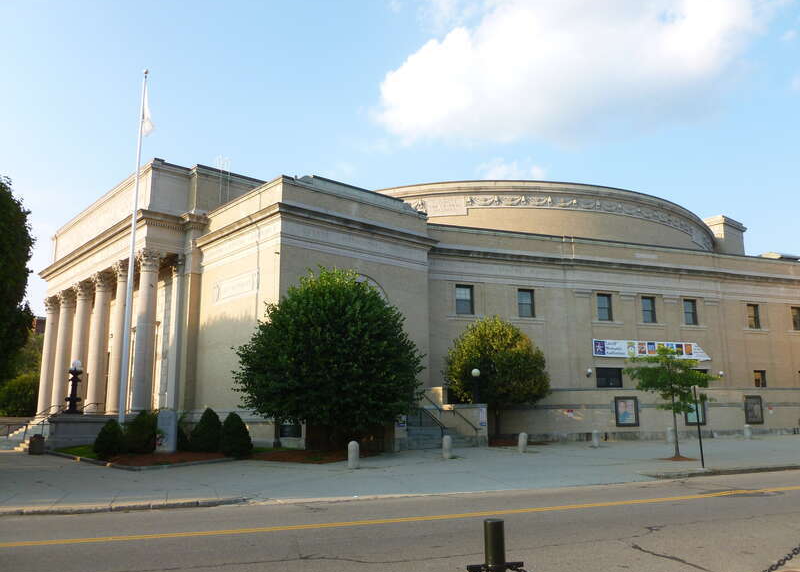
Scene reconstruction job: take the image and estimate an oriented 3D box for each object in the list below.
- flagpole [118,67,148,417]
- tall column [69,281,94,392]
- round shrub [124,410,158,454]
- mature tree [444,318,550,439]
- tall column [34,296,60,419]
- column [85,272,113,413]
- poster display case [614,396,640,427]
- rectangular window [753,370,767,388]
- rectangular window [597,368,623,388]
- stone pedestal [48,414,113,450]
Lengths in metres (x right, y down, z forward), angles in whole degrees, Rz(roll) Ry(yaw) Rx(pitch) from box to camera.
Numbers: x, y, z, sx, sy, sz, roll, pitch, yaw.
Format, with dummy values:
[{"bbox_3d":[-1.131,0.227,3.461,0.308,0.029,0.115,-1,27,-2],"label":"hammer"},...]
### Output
[{"bbox_3d":[-10.590,-1.408,25.787,0.260,15.800,0.260,-1,-11,0],"label":"flagpole"},{"bbox_3d":[-19.934,3.831,40.326,1.165,8.219,1.165,9,-15,-41],"label":"tall column"},{"bbox_3d":[-11.313,6.406,28.322,1.489,1.880,1.489,3,-12,-20],"label":"round shrub"},{"bbox_3d":[5.486,5.231,36.373,5.960,7.107,5.960,-1,-12,0],"label":"mature tree"},{"bbox_3d":[-22.979,4.634,42.357,0.980,7.630,0.980,9,-15,-41],"label":"tall column"},{"bbox_3d":[-16.300,3.115,35.098,0.980,7.630,0.980,9,-15,-41],"label":"column"},{"bbox_3d":[14.478,8.033,41.254,1.790,1.876,0.150,4,-12,-21],"label":"poster display case"},{"bbox_3d":[25.735,6.650,46.194,1.161,1.255,0.250,4,-12,-21],"label":"rectangular window"},{"bbox_3d":[11.872,5.239,36.726,1.787,1.100,0.200,4,-12,-20],"label":"rectangular window"},{"bbox_3d":[-14.184,6.638,29.386,2.887,1.547,1.155,9,-15,-41],"label":"stone pedestal"}]

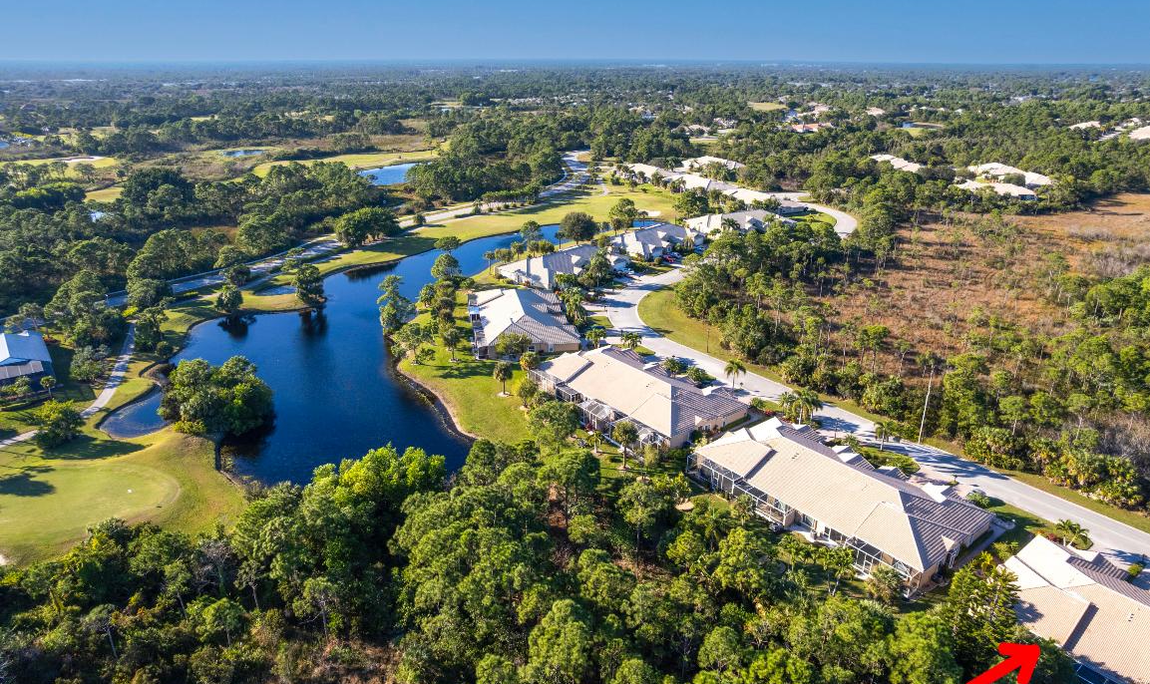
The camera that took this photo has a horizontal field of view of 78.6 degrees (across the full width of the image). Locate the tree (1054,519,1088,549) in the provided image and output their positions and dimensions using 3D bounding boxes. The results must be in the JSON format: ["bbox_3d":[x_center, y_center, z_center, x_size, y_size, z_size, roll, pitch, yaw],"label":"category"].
[{"bbox_3d":[62.750,24.310,89.000,4.530,4.520,4.530,0,22,0],"label":"tree"}]

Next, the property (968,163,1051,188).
[{"bbox_3d":[231.306,-88.468,372.979,21.000,6.700,42.000,0,22,-1],"label":"property"}]

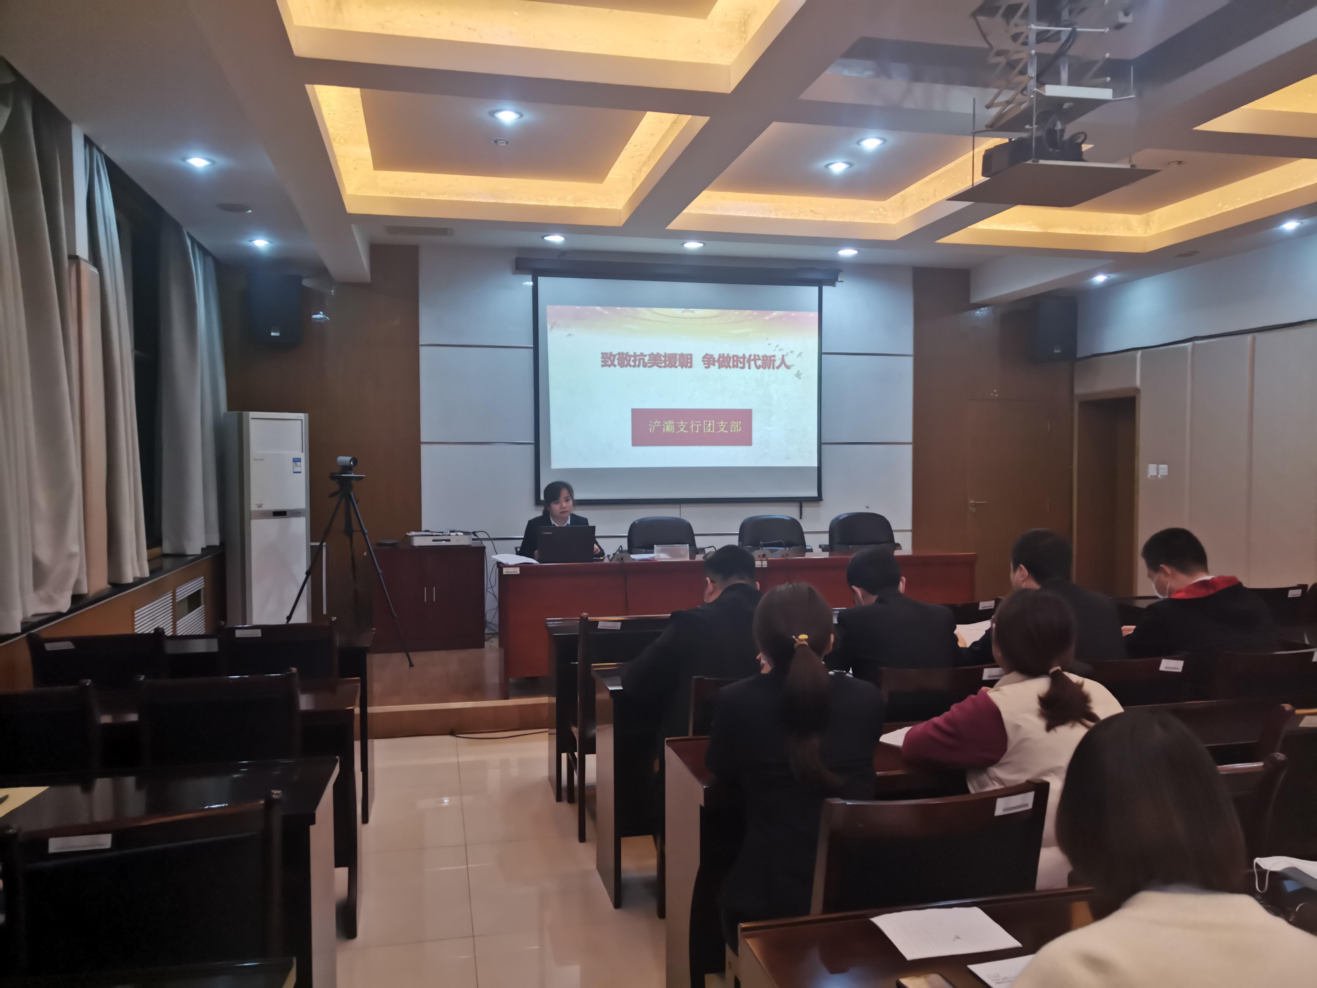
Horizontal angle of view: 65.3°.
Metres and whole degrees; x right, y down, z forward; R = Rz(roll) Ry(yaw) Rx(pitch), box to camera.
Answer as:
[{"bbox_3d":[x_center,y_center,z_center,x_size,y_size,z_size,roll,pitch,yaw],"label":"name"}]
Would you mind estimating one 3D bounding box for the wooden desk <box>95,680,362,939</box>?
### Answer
[{"bbox_3d":[-1.603,1.056,3.352,1.200,0.760,0.480,-1,2,-12],"label":"wooden desk"}]

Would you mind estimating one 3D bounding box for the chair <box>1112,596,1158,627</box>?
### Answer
[{"bbox_3d":[2.183,0.905,4.728,0.450,0.910,0.550,0,2,-2],"label":"chair"}]

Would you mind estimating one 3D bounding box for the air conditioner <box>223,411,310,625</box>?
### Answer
[{"bbox_3d":[-2.750,0.267,7.249,0.320,1.700,0.480,1,2,44],"label":"air conditioner"}]

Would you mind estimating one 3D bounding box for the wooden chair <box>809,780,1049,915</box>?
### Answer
[{"bbox_3d":[0.472,0.986,2.130,0.450,0.910,0.550,0,2,-12],"label":"wooden chair"}]

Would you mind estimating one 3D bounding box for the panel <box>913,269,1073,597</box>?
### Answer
[{"bbox_3d":[2.973,-0.434,9.098,1.570,3.040,0.060,-1,2,-12],"label":"panel"}]

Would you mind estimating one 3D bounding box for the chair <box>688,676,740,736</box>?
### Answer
[{"bbox_3d":[0.240,0.964,3.201,0.450,0.930,0.580,-1,2,-12],"label":"chair"}]

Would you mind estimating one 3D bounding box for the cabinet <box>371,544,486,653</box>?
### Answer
[{"bbox_3d":[-1.673,0.731,7.448,0.790,0.755,0.420,0,2,-12],"label":"cabinet"}]

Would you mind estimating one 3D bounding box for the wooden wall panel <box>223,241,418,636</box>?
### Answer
[{"bbox_3d":[-2.477,-0.374,7.586,1.395,2.953,0.060,-1,2,-12],"label":"wooden wall panel"}]

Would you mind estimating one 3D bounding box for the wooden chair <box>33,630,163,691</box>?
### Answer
[{"bbox_3d":[-2.119,0.960,4.034,0.450,0.920,0.540,-1,2,-12],"label":"wooden chair"}]

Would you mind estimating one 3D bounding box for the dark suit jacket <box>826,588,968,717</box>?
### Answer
[{"bbox_3d":[0.799,0.627,3.513,0.500,0.660,0.420,0,2,-3],"label":"dark suit jacket"}]

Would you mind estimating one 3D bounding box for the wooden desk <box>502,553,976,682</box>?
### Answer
[{"bbox_3d":[0.488,0.758,6.306,2.930,0.760,0.520,0,2,-12],"label":"wooden desk"}]

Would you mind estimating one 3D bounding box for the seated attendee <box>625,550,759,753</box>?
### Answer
[{"bbox_3d":[0.182,0.782,3.300,0.540,1.250,0.740,0,2,-12],"label":"seated attendee"}]

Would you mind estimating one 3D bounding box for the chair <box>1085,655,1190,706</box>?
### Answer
[{"bbox_3d":[1.391,0.955,3.448,0.450,0.920,0.540,-1,2,-12],"label":"chair"}]

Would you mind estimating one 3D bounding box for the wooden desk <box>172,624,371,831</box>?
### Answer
[{"bbox_3d":[-1.844,1.015,4.408,1.200,0.750,0.450,-1,2,-12],"label":"wooden desk"}]

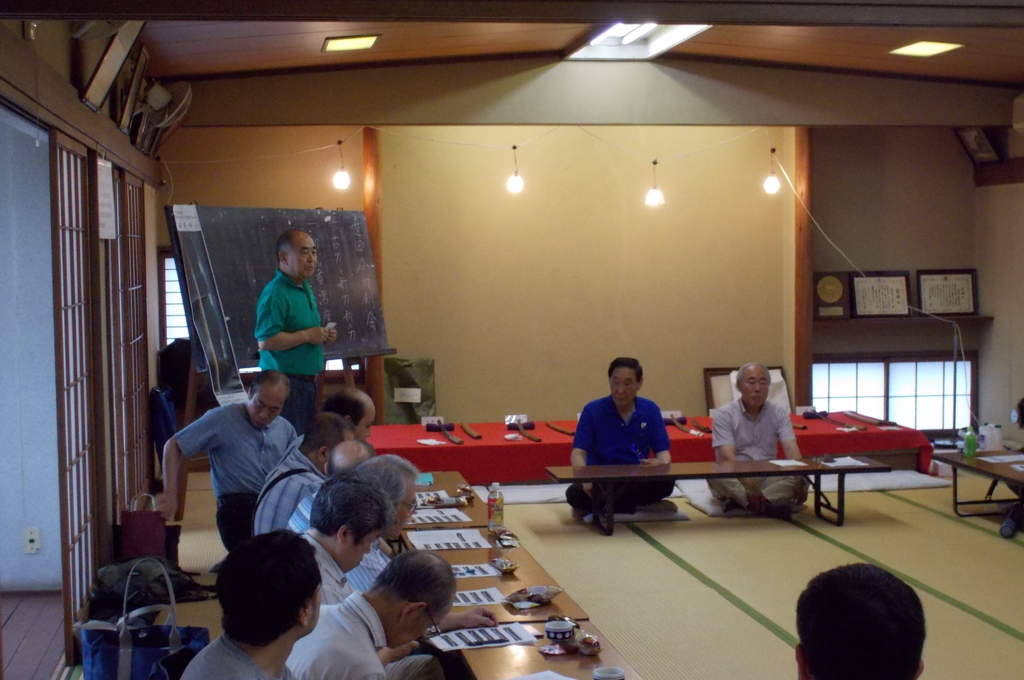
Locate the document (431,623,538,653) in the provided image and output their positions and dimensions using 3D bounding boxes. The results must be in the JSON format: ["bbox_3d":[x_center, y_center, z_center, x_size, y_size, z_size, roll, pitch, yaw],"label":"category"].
[{"bbox_3d":[-0.087,0.907,5.034,0.297,0.015,0.210,-2,3,-15],"label":"document"}]

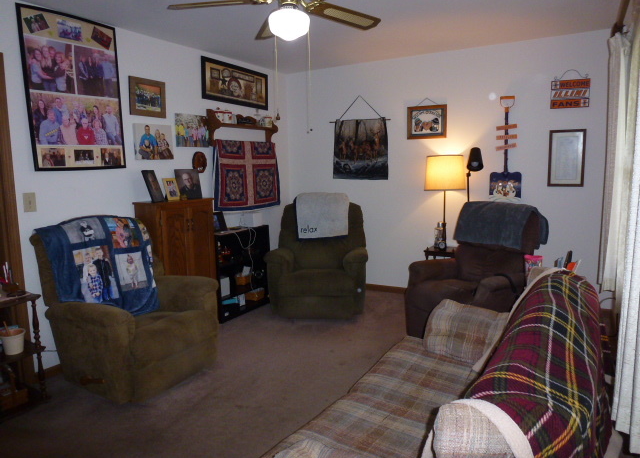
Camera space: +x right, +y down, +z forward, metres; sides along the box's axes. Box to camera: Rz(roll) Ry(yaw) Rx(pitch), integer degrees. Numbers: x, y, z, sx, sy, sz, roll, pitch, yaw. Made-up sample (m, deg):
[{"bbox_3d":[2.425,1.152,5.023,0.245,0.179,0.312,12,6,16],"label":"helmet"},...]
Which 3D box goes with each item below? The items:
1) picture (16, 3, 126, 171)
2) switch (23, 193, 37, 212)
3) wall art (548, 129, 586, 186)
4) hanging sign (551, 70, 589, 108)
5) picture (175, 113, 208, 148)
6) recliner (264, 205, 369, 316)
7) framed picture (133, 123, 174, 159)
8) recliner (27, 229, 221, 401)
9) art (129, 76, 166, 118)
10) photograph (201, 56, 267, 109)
[{"bbox_3d":[-1.666,-0.926,3.063,0.022,1.026,0.663,4,10,31],"label":"picture"},{"bbox_3d":[-1.860,-0.169,2.853,0.010,0.121,0.076,4,10,31],"label":"switch"},{"bbox_3d":[2.062,-0.589,3.707,0.271,0.471,0.020,4,10,31],"label":"wall art"},{"bbox_3d":[2.049,-1.148,3.632,0.286,0.308,0.012,4,10,31],"label":"hanging sign"},{"bbox_3d":[-1.136,-0.868,3.945,0.030,0.275,0.366,4,10,30],"label":"picture"},{"bbox_3d":[-0.017,0.246,4.393,0.933,1.043,0.894,0,8,4],"label":"recliner"},{"bbox_3d":[-1.345,-0.703,3.608,0.030,0.278,0.360,4,10,30],"label":"framed picture"},{"bbox_3d":[-1.271,0.472,3.027,0.864,1.033,0.894,4,10,31],"label":"recliner"},{"bbox_3d":[-1.371,-1.037,3.526,0.025,0.287,0.342,4,10,30],"label":"art"},{"bbox_3d":[-0.823,-1.418,4.411,0.030,0.369,0.982,4,10,30],"label":"photograph"}]

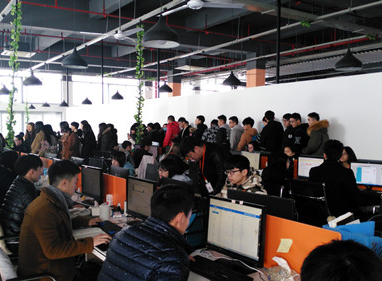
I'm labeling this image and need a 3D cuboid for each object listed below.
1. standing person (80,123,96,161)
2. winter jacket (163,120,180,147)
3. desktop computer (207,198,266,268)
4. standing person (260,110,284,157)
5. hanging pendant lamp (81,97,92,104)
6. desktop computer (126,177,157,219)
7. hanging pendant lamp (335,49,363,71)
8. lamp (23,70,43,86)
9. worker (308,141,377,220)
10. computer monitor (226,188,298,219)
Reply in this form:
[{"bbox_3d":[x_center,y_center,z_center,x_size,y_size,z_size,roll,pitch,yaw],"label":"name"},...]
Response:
[{"bbox_3d":[-2.520,0.394,8.800,0.360,1.670,0.480,0,2,-7],"label":"standing person"},{"bbox_3d":[-0.490,-0.155,9.000,0.500,0.700,0.380,-3,3,-41],"label":"winter jacket"},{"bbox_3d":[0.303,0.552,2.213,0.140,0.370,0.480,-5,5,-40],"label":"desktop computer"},{"bbox_3d":[1.460,0.363,6.450,0.520,1.800,0.360,-1,3,-18],"label":"standing person"},{"bbox_3d":[-3.255,-1.252,11.200,0.320,0.250,0.320,-5,5,-38],"label":"hanging pendant lamp"},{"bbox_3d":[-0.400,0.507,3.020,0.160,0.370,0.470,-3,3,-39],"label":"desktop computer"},{"bbox_3d":[2.384,-1.225,5.400,0.380,0.300,0.380,-2,3,-39],"label":"hanging pendant lamp"},{"bbox_3d":[-2.688,-1.057,6.100,0.320,0.250,0.320,-5,5,-38],"label":"lamp"},{"bbox_3d":[1.673,0.686,3.933,0.800,1.390,0.580,-5,5,-38],"label":"worker"},{"bbox_3d":[0.457,0.545,2.342,0.150,0.400,0.510,-5,5,-42],"label":"computer monitor"}]

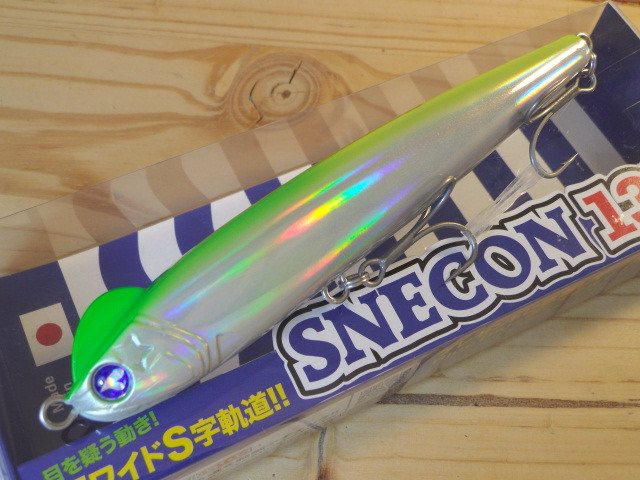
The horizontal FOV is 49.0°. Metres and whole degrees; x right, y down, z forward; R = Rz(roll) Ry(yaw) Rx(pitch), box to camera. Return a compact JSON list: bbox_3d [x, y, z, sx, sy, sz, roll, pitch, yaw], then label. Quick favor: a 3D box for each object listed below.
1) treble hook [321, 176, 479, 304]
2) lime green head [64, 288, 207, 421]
[{"bbox_3d":[0.015,0.001,0.129,0.034,0.017,0.021,-40,74,-22],"label":"treble hook"},{"bbox_3d":[-0.032,0.019,0.114,0.024,0.015,0.021,-35,72,-21],"label":"lime green head"}]

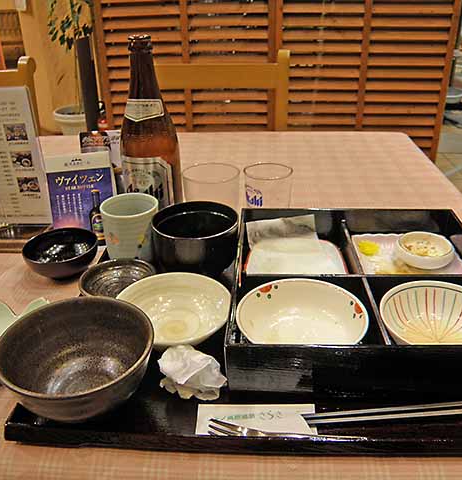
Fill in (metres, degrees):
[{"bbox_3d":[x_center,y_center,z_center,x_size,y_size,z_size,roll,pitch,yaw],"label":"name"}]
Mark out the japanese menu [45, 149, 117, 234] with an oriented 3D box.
[{"bbox_3d":[-0.193,-0.053,0.627,0.082,0.127,0.025,-8,24,-15],"label":"japanese menu"}]

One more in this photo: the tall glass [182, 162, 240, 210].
[{"bbox_3d":[-0.025,-0.046,0.648,0.073,0.092,0.073,0,28,0],"label":"tall glass"}]

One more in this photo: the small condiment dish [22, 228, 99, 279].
[{"bbox_3d":[-0.203,0.023,0.578,0.088,0.037,0.088,0,28,0],"label":"small condiment dish"}]

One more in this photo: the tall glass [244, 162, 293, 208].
[{"bbox_3d":[0.050,-0.048,0.650,0.063,0.094,0.063,0,28,0],"label":"tall glass"}]

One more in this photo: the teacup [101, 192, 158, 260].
[{"bbox_3d":[-0.117,-0.004,0.570,0.066,0.077,0.066,0,28,0],"label":"teacup"}]

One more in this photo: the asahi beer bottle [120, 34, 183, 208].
[{"bbox_3d":[-0.102,-0.106,0.583,0.074,0.260,0.074,8,29,15],"label":"asahi beer bottle"}]

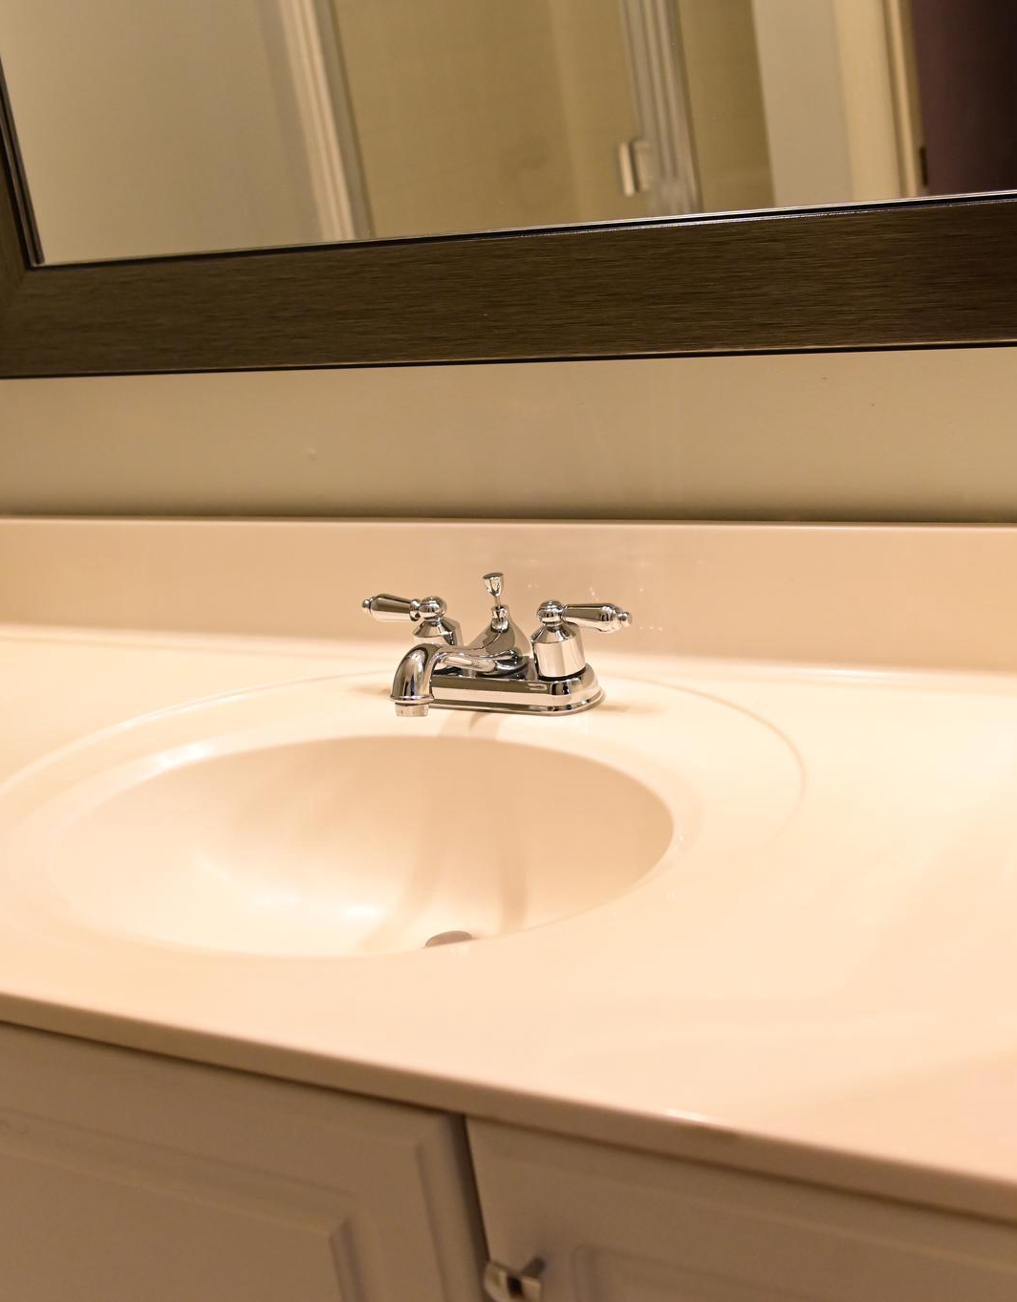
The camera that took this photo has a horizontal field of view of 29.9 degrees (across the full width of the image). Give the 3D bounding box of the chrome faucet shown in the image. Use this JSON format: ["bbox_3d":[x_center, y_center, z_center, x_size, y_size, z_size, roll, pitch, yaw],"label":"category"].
[{"bbox_3d":[-0.034,0.007,1.333,0.223,0.092,0.160,3,21,30],"label":"chrome faucet"}]

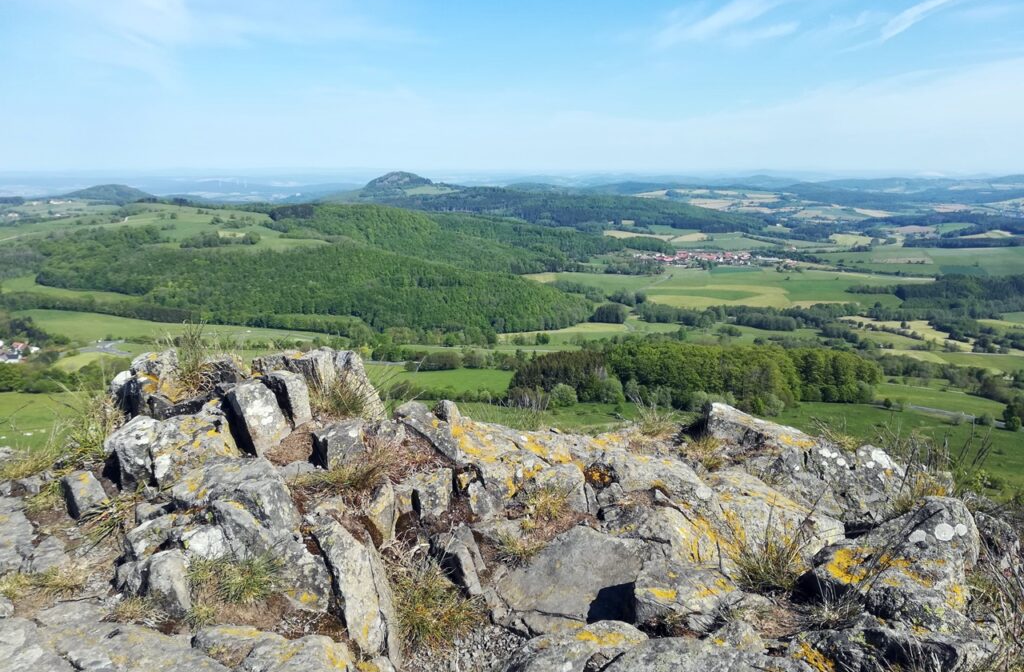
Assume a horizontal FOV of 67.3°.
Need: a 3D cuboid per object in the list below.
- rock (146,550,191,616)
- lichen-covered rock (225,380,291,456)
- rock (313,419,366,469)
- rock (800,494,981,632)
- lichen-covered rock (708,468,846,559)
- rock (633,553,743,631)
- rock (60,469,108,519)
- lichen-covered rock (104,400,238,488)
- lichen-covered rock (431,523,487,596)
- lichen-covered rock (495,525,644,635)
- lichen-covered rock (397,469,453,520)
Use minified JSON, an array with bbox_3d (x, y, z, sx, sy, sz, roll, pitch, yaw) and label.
[{"bbox_3d":[-1.273,0.913,2.850,0.160,0.220,0.170,-4,13,-20],"label":"rock"},{"bbox_3d":[-1.199,0.385,3.650,0.295,0.312,0.240,-3,13,-15],"label":"lichen-covered rock"},{"bbox_3d":[-0.780,0.486,3.500,0.252,0.180,0.200,-2,13,-10],"label":"rock"},{"bbox_3d":[1.284,0.777,2.680,0.501,0.331,0.420,1,13,6],"label":"rock"},{"bbox_3d":[1.077,0.724,3.120,0.520,0.260,0.360,-1,12,-5],"label":"lichen-covered rock"},{"bbox_3d":[0.609,0.887,2.640,0.350,0.190,0.260,1,12,5],"label":"rock"},{"bbox_3d":[-2.001,0.737,3.600,0.210,0.200,0.180,-7,14,-29],"label":"rock"},{"bbox_3d":[-1.524,0.481,3.500,0.524,0.307,0.400,-2,13,-8],"label":"lichen-covered rock"},{"bbox_3d":[-0.196,0.808,2.800,0.180,0.211,0.180,-6,14,-24],"label":"lichen-covered rock"},{"bbox_3d":[0.205,0.871,2.740,0.500,0.260,0.360,-2,12,-10],"label":"lichen-covered rock"},{"bbox_3d":[-0.370,0.670,3.250,0.220,0.190,0.180,0,12,0],"label":"lichen-covered rock"}]

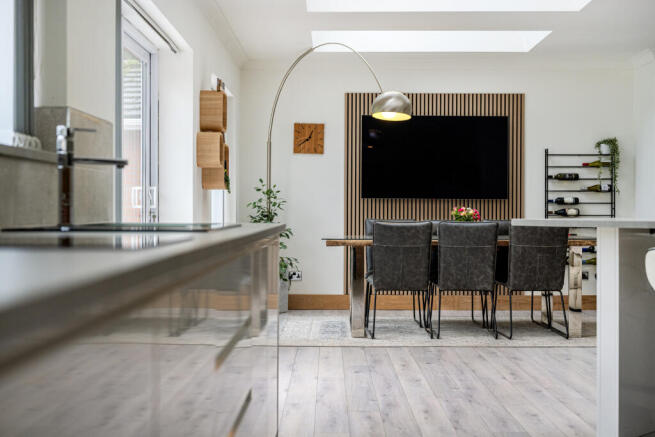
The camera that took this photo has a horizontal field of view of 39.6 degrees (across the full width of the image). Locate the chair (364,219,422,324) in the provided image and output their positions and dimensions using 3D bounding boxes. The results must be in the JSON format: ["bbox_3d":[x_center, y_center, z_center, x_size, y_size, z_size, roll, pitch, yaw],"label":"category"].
[{"bbox_3d":[0.557,0.469,7.930,0.470,0.905,0.610,0,0,0],"label":"chair"}]

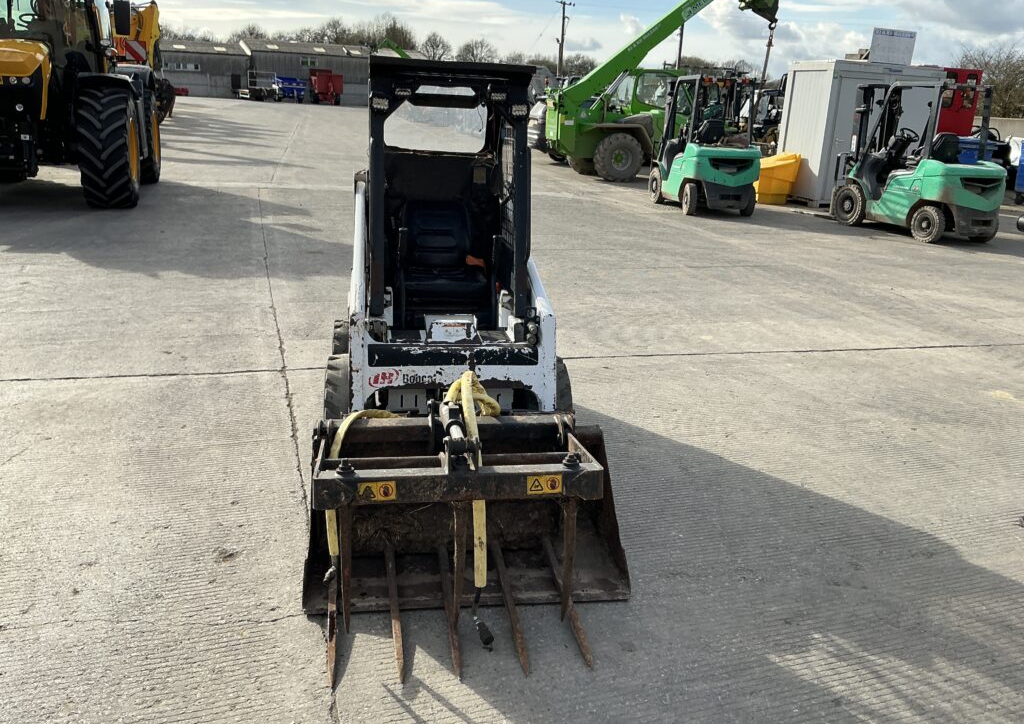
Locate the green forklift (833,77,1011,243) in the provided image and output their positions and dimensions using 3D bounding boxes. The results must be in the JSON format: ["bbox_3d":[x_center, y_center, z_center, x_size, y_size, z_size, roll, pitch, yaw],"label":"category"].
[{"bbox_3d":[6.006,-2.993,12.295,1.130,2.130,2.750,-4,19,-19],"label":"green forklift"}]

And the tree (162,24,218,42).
[{"bbox_3d":[-41.264,-38.639,105.879,6.732,8.200,6.732,-4,19,-20],"label":"tree"}]

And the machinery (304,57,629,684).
[{"bbox_3d":[-0.249,-0.335,3.530,1.125,1.800,2.830,0,18,-9],"label":"machinery"}]

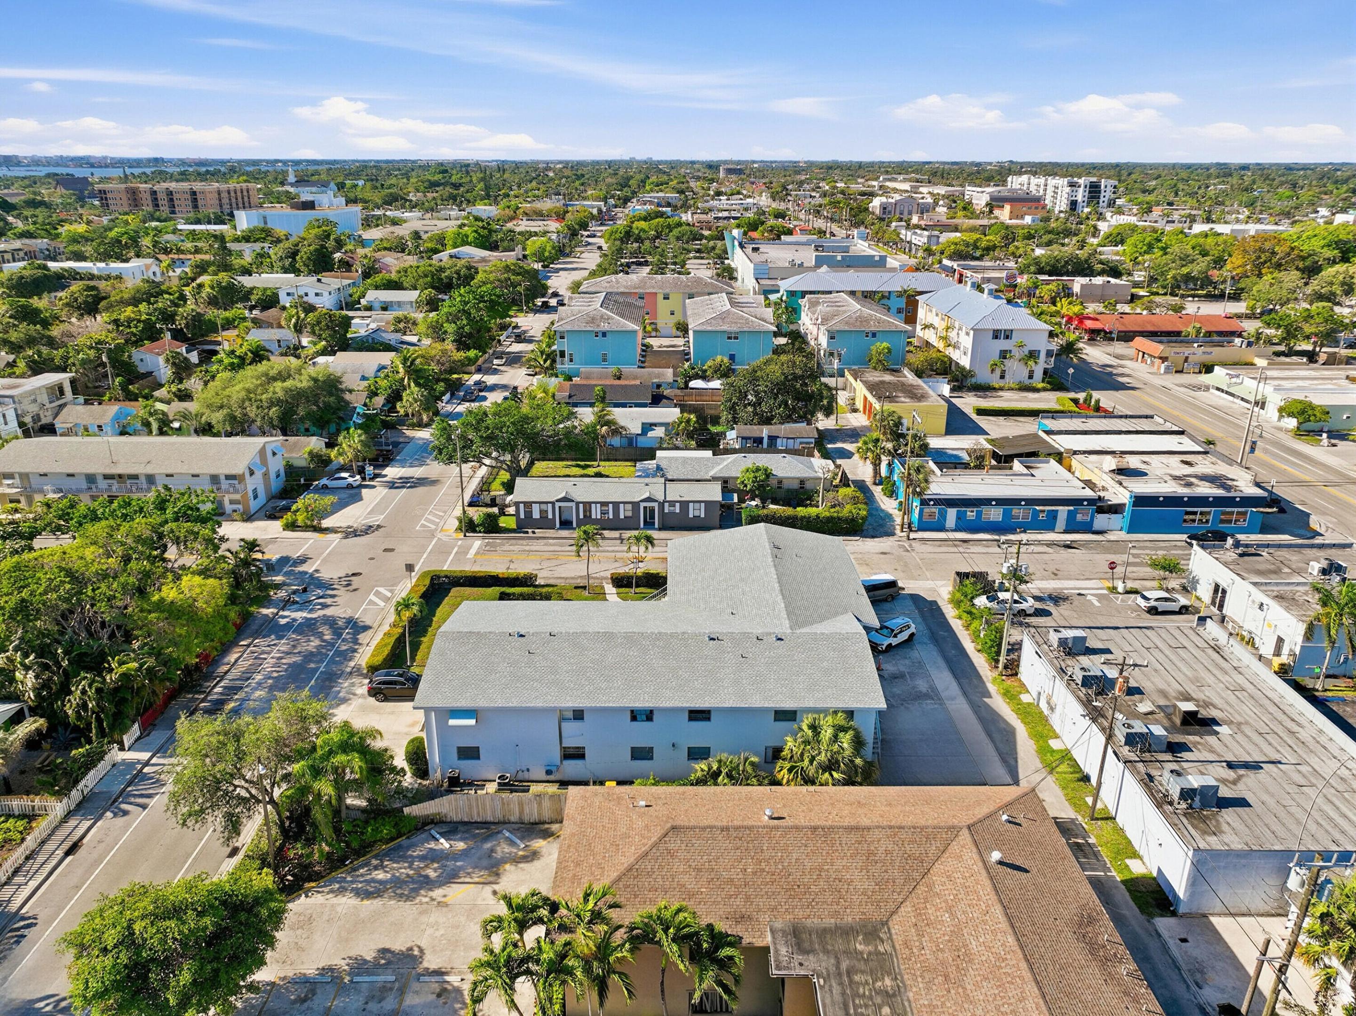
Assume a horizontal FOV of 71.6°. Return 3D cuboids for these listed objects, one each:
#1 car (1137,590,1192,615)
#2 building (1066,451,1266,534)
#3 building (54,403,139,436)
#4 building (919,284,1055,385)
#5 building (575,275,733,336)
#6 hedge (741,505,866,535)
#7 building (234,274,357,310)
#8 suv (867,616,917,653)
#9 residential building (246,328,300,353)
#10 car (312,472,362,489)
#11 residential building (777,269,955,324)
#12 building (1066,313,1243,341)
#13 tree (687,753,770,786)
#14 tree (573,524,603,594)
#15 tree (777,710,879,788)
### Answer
[{"bbox_3d":[40.024,7.670,77.278,4.170,1.550,1.800,-1,20,-2],"label":"car"},{"bbox_3d":[50.205,-1.715,96.966,13.800,4.300,13.000,0,20,0],"label":"building"},{"bbox_3d":[-76.763,-11.377,124.029,7.508,4.261,6.087,1,20,2],"label":"building"},{"bbox_3d":[53.856,-33.087,170.027,13.600,12.800,38.500,0,20,0],"label":"building"},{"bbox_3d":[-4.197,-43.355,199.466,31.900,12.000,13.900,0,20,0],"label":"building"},{"bbox_3d":[12.543,1.198,94.228,12.327,1.776,2.536,0,20,0],"label":"hedge"},{"bbox_3d":[-94.491,-53.292,231.314,25.700,6.200,21.500,0,20,0],"label":"building"},{"bbox_3d":[16.399,9.526,72.025,4.450,1.640,1.840,-15,25,-36],"label":"suv"},{"bbox_3d":[-75.589,-31.711,178.126,8.800,4.600,8.000,0,20,0],"label":"residential building"},{"bbox_3d":[-38.214,-3.256,106.588,4.750,1.450,1.850,0,20,0],"label":"car"},{"bbox_3d":[40.754,-43.746,199.795,37.600,12.800,12.500,0,20,0],"label":"residential building"},{"bbox_3d":[94.760,-36.588,189.785,33.300,5.000,10.000,0,20,0],"label":"building"},{"bbox_3d":[2.804,15.323,53.211,4.500,2.700,3.000,0,20,0],"label":"tree"},{"bbox_3d":[-7.463,4.272,77.811,2.300,6.150,2.400,0,20,0],"label":"tree"},{"bbox_3d":[7.956,14.231,52.638,5.885,6.290,5.174,0,20,0],"label":"tree"}]

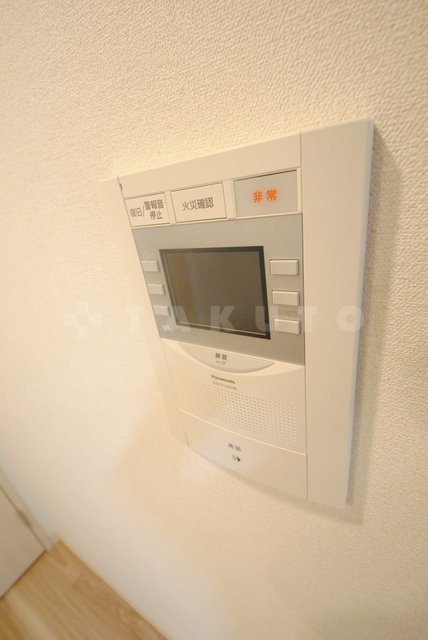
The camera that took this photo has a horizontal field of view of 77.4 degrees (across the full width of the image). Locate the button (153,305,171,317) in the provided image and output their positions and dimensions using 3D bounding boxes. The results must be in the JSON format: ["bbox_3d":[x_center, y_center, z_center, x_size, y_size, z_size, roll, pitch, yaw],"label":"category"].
[{"bbox_3d":[-0.044,-0.008,0.225,0.016,0.009,0.004,8,30,32],"label":"button"}]

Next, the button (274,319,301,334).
[{"bbox_3d":[0.046,0.004,0.168,0.016,0.009,0.004,8,30,32],"label":"button"}]

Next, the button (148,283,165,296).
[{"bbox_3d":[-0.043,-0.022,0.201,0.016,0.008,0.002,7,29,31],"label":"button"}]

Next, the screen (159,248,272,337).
[{"bbox_3d":[0.000,-0.019,0.189,0.081,0.063,0.005,8,30,32],"label":"screen"}]

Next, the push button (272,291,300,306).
[{"bbox_3d":[0.043,-0.013,0.161,0.016,0.009,0.004,8,30,32],"label":"push button"}]

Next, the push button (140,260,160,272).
[{"bbox_3d":[-0.046,-0.038,0.193,0.016,0.008,0.002,7,29,31],"label":"push button"}]

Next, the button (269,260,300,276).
[{"bbox_3d":[0.038,-0.028,0.142,0.015,0.008,0.002,7,29,31],"label":"button"}]

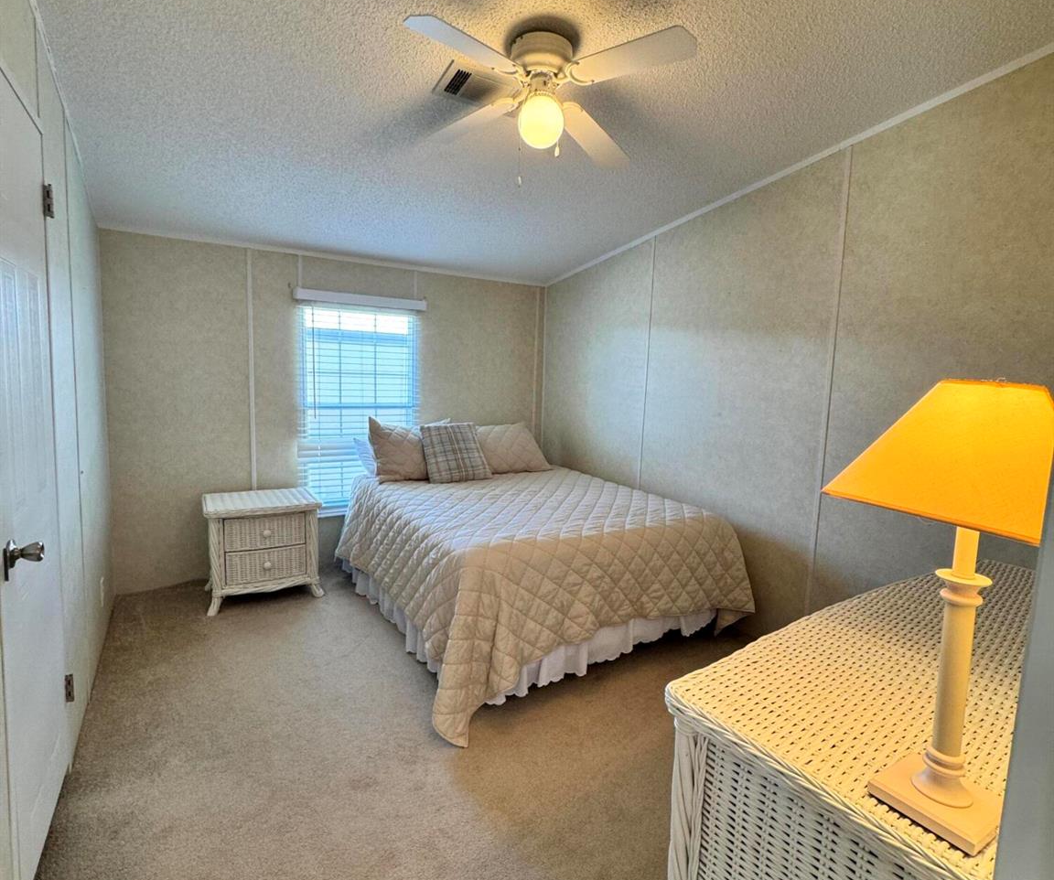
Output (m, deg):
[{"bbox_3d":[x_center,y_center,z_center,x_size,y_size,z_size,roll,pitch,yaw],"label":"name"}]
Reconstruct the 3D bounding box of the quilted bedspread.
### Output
[{"bbox_3d":[-0.068,0.640,3.373,1.702,0.665,2.136,-1,7,-30],"label":"quilted bedspread"}]

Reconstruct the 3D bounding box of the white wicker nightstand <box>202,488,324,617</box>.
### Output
[{"bbox_3d":[-1.597,0.648,3.447,0.615,0.570,0.470,-2,7,-34],"label":"white wicker nightstand"}]

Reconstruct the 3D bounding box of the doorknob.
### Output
[{"bbox_3d":[-1.202,0.279,1.363,0.060,0.068,0.065,-1,7,-30],"label":"doorknob"}]

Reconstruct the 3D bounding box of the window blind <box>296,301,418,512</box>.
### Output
[{"bbox_3d":[-1.150,-0.216,3.949,0.818,1.422,0.060,-1,7,-30],"label":"window blind"}]

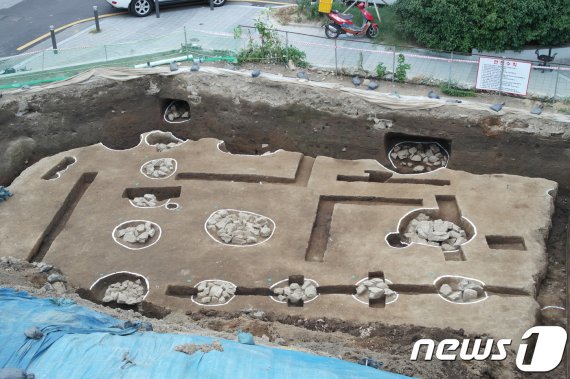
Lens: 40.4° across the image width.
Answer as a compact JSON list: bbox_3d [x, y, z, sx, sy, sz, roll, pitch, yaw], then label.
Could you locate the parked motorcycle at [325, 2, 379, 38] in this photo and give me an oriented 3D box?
[{"bbox_3d":[2.004,-5.085,23.350,1.720,1.100,0.680,-2,27,-3],"label":"parked motorcycle"}]

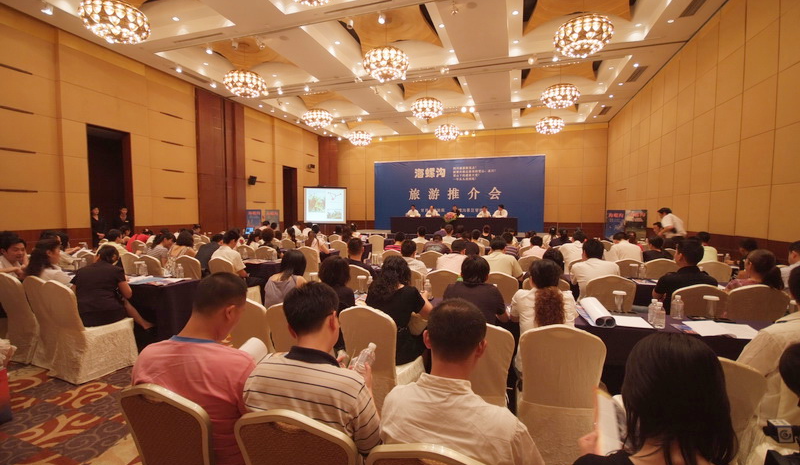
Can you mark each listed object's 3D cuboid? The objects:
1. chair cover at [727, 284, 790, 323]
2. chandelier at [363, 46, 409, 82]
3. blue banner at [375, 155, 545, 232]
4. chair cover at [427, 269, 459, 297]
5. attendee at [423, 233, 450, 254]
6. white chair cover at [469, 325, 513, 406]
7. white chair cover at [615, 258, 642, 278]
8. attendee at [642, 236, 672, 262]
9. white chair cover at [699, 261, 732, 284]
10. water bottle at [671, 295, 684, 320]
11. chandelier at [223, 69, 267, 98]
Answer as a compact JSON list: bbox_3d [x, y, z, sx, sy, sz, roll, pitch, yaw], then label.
[{"bbox_3d":[3.305,0.928,3.310,0.455,0.933,0.540,1,3,12],"label":"chair cover"},{"bbox_3d":[-0.367,-4.345,8.656,1.180,0.550,1.180,0,3,0],"label":"chandelier"},{"bbox_3d":[2.716,-1.903,17.092,8.730,3.680,0.100,1,3,19],"label":"blue banner"},{"bbox_3d":[0.574,0.878,3.981,0.470,0.935,0.540,1,3,20],"label":"chair cover"},{"bbox_3d":[0.658,0.606,5.773,0.520,1.180,0.750,1,3,17],"label":"attendee"},{"bbox_3d":[0.459,0.949,2.115,0.460,0.910,0.540,1,3,14],"label":"white chair cover"},{"bbox_3d":[3.242,0.829,4.880,0.470,0.935,0.540,1,3,20],"label":"white chair cover"},{"bbox_3d":[3.783,0.659,4.904,0.500,1.220,0.720,1,3,11],"label":"attendee"},{"bbox_3d":[4.192,0.844,4.613,0.470,0.935,0.540,1,3,20],"label":"white chair cover"},{"bbox_3d":[2.151,0.572,2.575,0.066,0.195,0.066,1,3,18],"label":"water bottle"},{"bbox_3d":[-4.248,-4.099,9.266,1.100,0.520,1.100,1,3,18],"label":"chandelier"}]

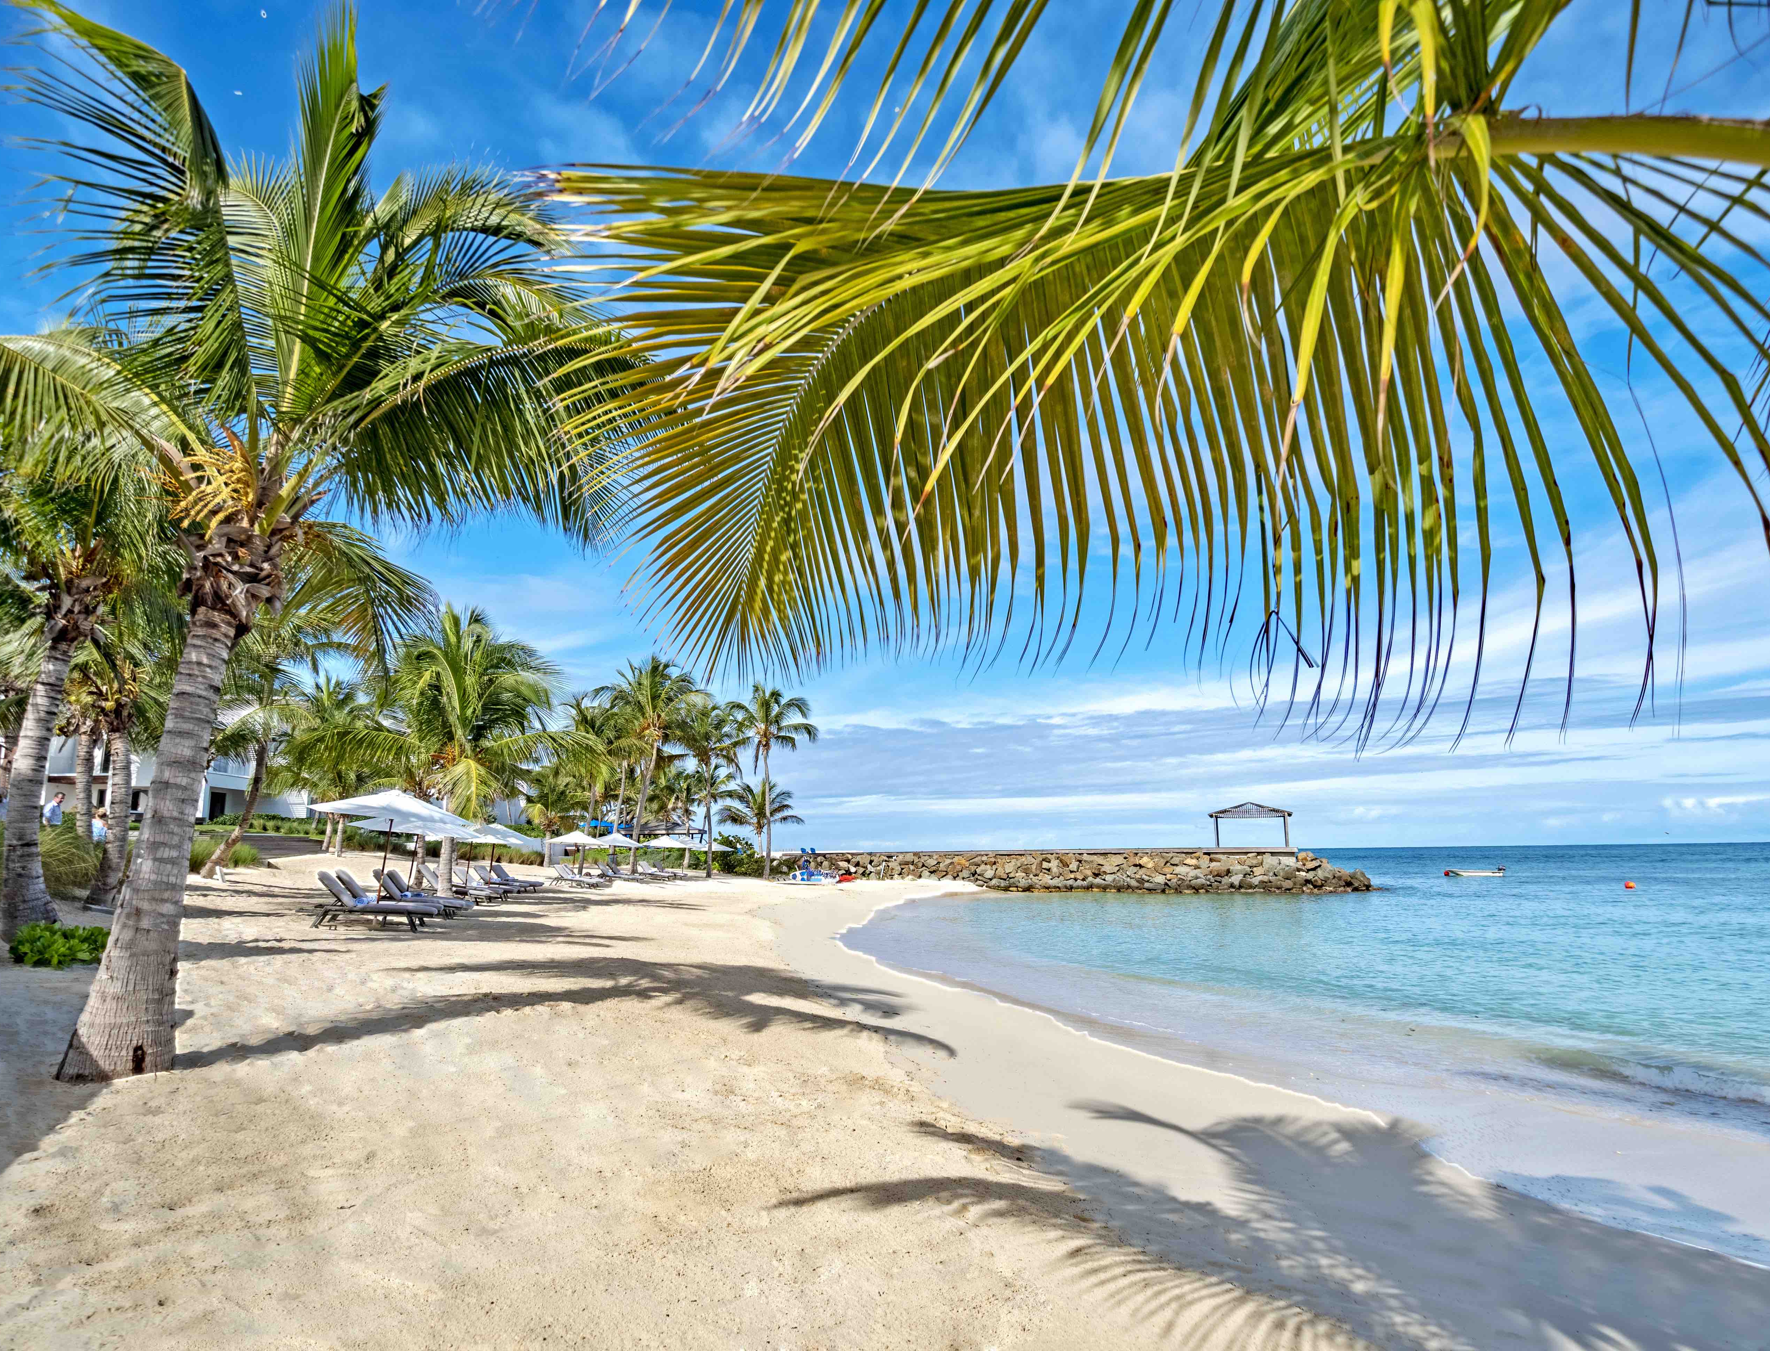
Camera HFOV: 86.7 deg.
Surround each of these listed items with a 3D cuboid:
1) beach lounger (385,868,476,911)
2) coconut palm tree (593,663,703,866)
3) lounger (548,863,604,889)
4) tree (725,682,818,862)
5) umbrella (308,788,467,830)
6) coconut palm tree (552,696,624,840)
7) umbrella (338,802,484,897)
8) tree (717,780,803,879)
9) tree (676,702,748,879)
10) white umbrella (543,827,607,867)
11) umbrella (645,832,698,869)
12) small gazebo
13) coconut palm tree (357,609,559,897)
[{"bbox_3d":[-10.919,5.223,22.500,1.970,0.930,0.700,2,-11,-14],"label":"beach lounger"},{"bbox_3d":[-11.500,4.259,45.499,5.253,10.455,5.253,-1,-11,0],"label":"coconut palm tree"},{"bbox_3d":[-11.800,7.643,35.700,1.900,0.850,0.700,-1,-11,2],"label":"lounger"},{"bbox_3d":[-6.143,5.646,50.325,4.886,10.321,4.886,-1,-11,0],"label":"tree"},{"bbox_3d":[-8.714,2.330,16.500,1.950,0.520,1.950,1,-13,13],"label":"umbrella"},{"bbox_3d":[-17.101,6.290,53.500,5.600,10.060,5.600,-1,-11,0],"label":"coconut palm tree"},{"bbox_3d":[-11.024,4.292,21.865,2.800,2.520,2.800,2,-11,-14],"label":"umbrella"},{"bbox_3d":[-7.143,8.707,53.819,4.875,5.352,4.875,-1,-11,0],"label":"tree"},{"bbox_3d":[-9.098,5.875,49.265,4.182,9.283,4.182,-1,-11,0],"label":"tree"},{"bbox_3d":[-14.756,8.732,44.767,2.800,2.500,2.800,2,-11,-14],"label":"white umbrella"},{"bbox_3d":[-12.825,10.734,55.267,2.800,2.500,2.800,2,-11,-14],"label":"umbrella"},{"bbox_3d":[23.828,9.815,61.000,5.300,2.990,5.100,-5,-12,22],"label":"small gazebo"},{"bbox_3d":[-11.726,2.132,25.800,6.200,8.030,6.200,-1,-11,0],"label":"coconut palm tree"}]

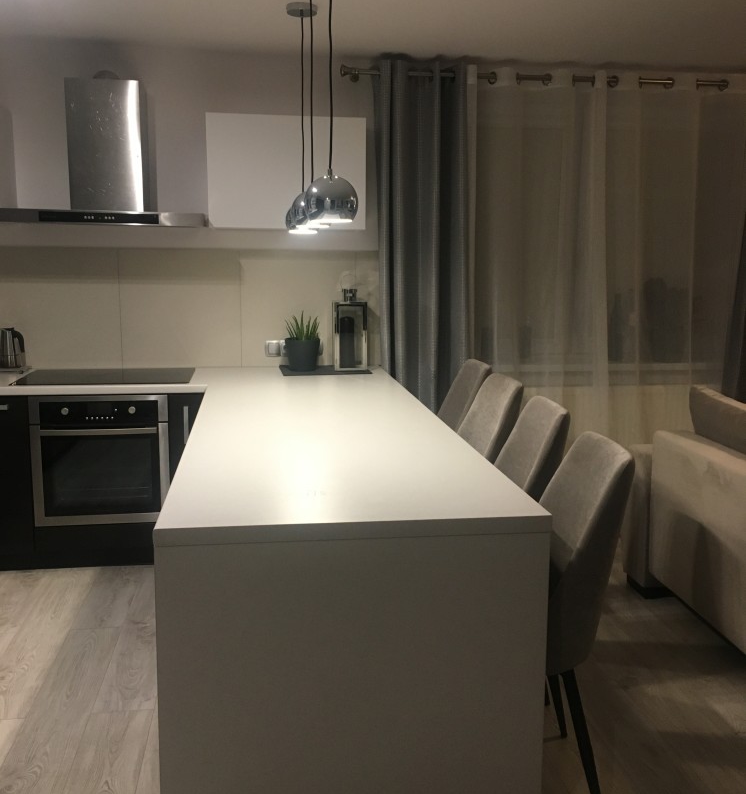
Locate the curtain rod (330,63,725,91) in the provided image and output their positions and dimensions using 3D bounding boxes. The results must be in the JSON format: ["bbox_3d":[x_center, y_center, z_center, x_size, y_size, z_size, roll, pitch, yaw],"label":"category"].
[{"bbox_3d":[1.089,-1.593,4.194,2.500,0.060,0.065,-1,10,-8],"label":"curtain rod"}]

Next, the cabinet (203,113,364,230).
[{"bbox_3d":[-0.417,-1.070,4.043,0.735,0.518,0.325,-1,10,-8],"label":"cabinet"}]

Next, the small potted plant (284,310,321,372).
[{"bbox_3d":[-0.353,-0.283,4.181,0.178,0.302,0.178,-1,10,-8],"label":"small potted plant"}]

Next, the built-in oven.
[{"bbox_3d":[-1.252,0.244,3.997,0.597,0.595,0.550,-1,10,-8],"label":"built-in oven"}]

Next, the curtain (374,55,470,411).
[{"bbox_3d":[0.241,-0.465,4.265,0.470,2.365,0.160,-1,10,-8],"label":"curtain"}]

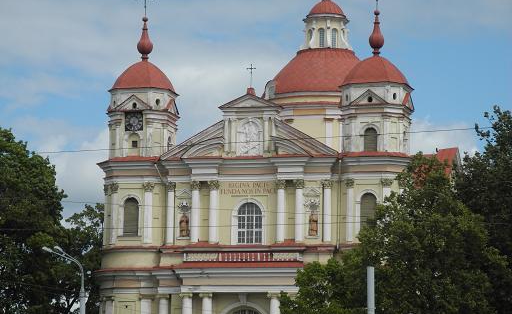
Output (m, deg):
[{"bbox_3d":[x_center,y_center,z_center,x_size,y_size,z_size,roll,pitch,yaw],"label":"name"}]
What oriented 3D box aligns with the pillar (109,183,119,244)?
[{"bbox_3d":[-12.518,4.959,198.797,0.835,5.292,0.750,-1,-7,15],"label":"pillar"}]

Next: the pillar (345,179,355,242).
[{"bbox_3d":[8.190,4.712,198.218,0.920,5.500,0.500,-3,-9,25],"label":"pillar"}]

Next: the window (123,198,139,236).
[{"bbox_3d":[-10.982,5.235,198.335,1.359,3.387,0.400,-1,-7,16],"label":"window"}]

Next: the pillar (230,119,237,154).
[{"bbox_3d":[-1.980,-1.847,200.916,0.480,3.050,0.420,-1,-7,16],"label":"pillar"}]

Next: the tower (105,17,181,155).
[{"bbox_3d":[-10.210,-6.428,207.215,6.000,12.700,6.000,-1,-7,16],"label":"tower"}]

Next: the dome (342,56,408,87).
[{"bbox_3d":[10.774,-7.613,202.683,6.200,2.850,6.200,-1,-8,12],"label":"dome"}]

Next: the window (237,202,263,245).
[{"bbox_3d":[-0.530,5.817,200.048,2.250,3.700,0.350,-1,-8,12],"label":"window"}]

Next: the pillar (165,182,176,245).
[{"bbox_3d":[-7.643,5.039,201.821,0.800,5.500,0.650,-1,-7,16],"label":"pillar"}]

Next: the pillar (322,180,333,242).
[{"bbox_3d":[6.273,4.711,198.540,0.920,5.500,0.600,-1,-8,12],"label":"pillar"}]

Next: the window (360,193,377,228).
[{"bbox_3d":[9.831,4.846,196.887,1.500,3.400,0.350,-1,-7,16],"label":"window"}]

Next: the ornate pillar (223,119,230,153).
[{"bbox_3d":[-2.559,-1.779,196.280,0.694,2.972,0.550,-1,-7,15],"label":"ornate pillar"}]

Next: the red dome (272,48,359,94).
[{"bbox_3d":[6.934,-8.142,222.586,10.524,4.624,10.524,-1,-7,15],"label":"red dome"}]

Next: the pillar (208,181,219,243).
[{"bbox_3d":[-3.678,4.798,195.822,0.822,5.386,0.750,-1,-7,15],"label":"pillar"}]

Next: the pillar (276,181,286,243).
[{"bbox_3d":[2.188,4.672,194.196,0.815,5.514,0.750,-1,-7,15],"label":"pillar"}]

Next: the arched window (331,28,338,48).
[{"bbox_3d":[7.804,-11.785,224.113,0.720,2.000,0.250,4,-8,-29],"label":"arched window"}]

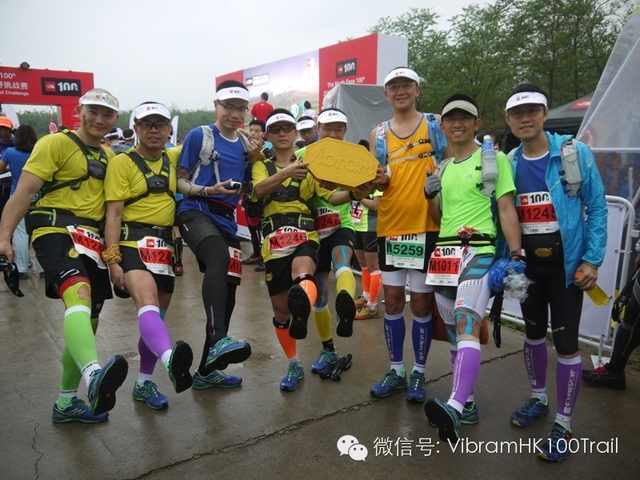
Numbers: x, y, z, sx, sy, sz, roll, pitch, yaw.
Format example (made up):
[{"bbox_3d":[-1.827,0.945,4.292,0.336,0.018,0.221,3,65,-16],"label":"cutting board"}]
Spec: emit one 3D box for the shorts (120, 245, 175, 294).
[{"bbox_3d":[-0.956,0.135,2.860,0.330,0.350,0.290,-6,11,-33],"label":"shorts"}]

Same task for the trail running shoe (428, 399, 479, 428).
[{"bbox_3d":[0.725,0.924,2.786,0.287,0.117,0.107,-1,10,-6],"label":"trail running shoe"}]

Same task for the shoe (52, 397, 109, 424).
[{"bbox_3d":[-1.305,0.918,2.823,0.287,0.117,0.107,-1,10,-6],"label":"shoe"}]

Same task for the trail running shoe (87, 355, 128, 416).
[{"bbox_3d":[-0.865,0.549,2.080,0.110,0.287,0.106,35,23,27],"label":"trail running shoe"}]

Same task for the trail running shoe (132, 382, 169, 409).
[{"bbox_3d":[-0.923,0.833,2.813,0.287,0.110,0.106,6,10,38],"label":"trail running shoe"}]

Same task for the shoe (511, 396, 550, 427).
[{"bbox_3d":[1.153,0.919,2.818,0.287,0.117,0.107,-5,11,-29],"label":"shoe"}]

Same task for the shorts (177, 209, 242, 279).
[{"bbox_3d":[-0.668,0.009,3.100,0.330,0.410,0.340,10,14,44],"label":"shorts"}]

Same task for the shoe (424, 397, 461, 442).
[{"bbox_3d":[0.583,0.813,2.430,0.107,0.287,0.117,-14,26,31],"label":"shoe"}]

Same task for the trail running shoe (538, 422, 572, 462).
[{"bbox_3d":[1.154,0.968,2.526,0.287,0.117,0.107,-9,13,-43],"label":"trail running shoe"}]

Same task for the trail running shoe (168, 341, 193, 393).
[{"bbox_3d":[-0.642,0.551,2.360,0.106,0.287,0.110,-13,34,-32],"label":"trail running shoe"}]

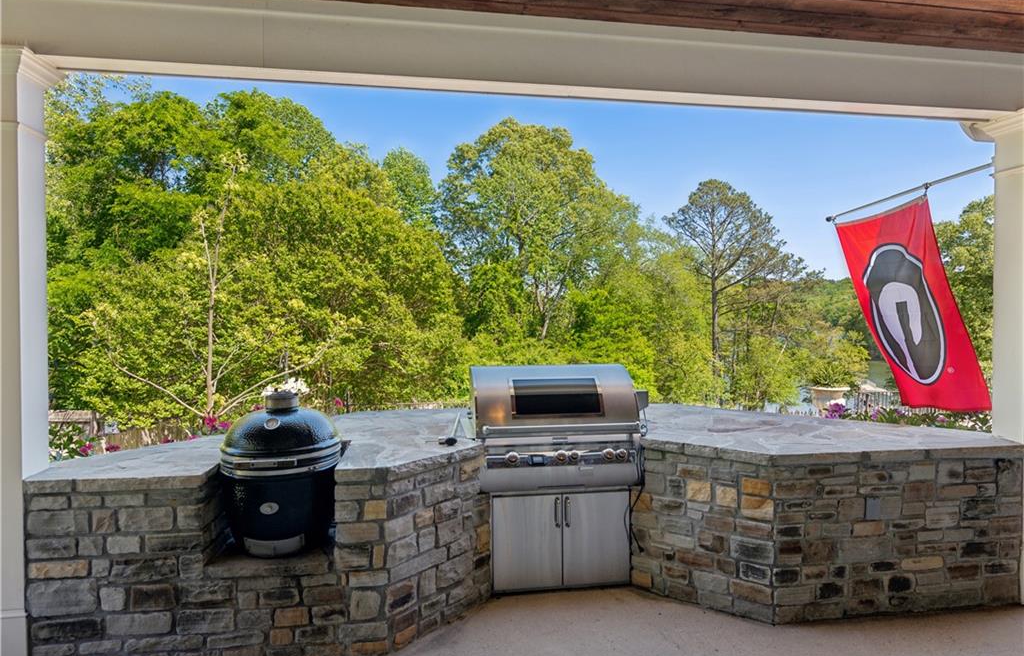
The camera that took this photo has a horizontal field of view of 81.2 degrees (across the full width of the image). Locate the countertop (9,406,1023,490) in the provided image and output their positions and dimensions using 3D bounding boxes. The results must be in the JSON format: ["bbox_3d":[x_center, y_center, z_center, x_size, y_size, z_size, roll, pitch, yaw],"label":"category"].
[{"bbox_3d":[0.218,0.659,3.776,5.034,0.069,1.846,0,1,-9],"label":"countertop"}]

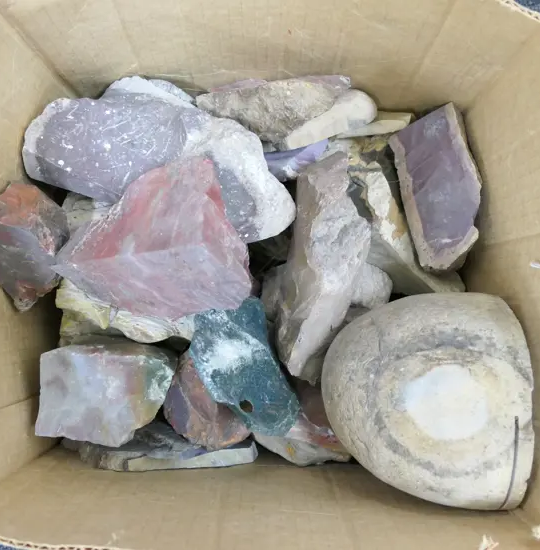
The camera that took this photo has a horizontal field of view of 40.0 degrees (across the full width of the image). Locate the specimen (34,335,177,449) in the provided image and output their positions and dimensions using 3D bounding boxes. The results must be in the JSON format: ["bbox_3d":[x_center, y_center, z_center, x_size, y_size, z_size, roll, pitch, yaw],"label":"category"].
[{"bbox_3d":[-0.104,0.073,0.470,0.083,0.055,0.066,-2,87,0],"label":"specimen"}]

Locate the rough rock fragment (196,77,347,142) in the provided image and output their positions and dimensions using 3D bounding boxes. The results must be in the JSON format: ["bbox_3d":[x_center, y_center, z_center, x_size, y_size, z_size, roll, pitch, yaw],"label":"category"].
[{"bbox_3d":[0.001,-0.114,0.512,0.102,0.055,0.048,0,87,0],"label":"rough rock fragment"}]

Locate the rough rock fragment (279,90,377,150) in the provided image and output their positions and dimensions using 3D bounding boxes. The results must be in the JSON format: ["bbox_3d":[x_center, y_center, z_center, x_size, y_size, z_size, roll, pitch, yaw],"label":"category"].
[{"bbox_3d":[0.038,-0.102,0.492,0.067,0.038,0.031,-27,87,-1],"label":"rough rock fragment"}]

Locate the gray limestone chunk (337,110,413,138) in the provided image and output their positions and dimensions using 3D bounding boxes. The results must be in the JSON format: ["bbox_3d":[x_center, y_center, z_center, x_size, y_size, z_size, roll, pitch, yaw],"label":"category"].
[{"bbox_3d":[0.072,-0.104,0.515,0.055,0.030,0.025,-7,87,0],"label":"gray limestone chunk"}]

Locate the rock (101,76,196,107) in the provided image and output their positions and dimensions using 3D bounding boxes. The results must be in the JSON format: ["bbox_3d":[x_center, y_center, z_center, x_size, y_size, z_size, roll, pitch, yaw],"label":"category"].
[{"bbox_3d":[-0.084,-0.121,0.510,0.060,0.042,0.038,8,87,1],"label":"rock"}]

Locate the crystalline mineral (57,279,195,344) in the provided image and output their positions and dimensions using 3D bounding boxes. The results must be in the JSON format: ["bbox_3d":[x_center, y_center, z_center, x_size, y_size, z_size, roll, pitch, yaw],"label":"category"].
[{"bbox_3d":[-0.097,0.021,0.500,0.088,0.050,0.055,8,87,1],"label":"crystalline mineral"}]

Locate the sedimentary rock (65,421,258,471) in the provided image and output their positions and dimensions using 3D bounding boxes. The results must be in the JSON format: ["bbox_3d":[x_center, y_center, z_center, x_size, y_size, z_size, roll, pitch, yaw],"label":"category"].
[{"bbox_3d":[-0.073,0.113,0.505,0.122,0.045,0.038,-3,87,0],"label":"sedimentary rock"}]

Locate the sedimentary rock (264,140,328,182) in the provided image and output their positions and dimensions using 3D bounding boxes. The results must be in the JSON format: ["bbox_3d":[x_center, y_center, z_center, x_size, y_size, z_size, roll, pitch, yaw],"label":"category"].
[{"bbox_3d":[0.015,-0.079,0.518,0.050,0.034,0.032,-12,87,0],"label":"sedimentary rock"}]

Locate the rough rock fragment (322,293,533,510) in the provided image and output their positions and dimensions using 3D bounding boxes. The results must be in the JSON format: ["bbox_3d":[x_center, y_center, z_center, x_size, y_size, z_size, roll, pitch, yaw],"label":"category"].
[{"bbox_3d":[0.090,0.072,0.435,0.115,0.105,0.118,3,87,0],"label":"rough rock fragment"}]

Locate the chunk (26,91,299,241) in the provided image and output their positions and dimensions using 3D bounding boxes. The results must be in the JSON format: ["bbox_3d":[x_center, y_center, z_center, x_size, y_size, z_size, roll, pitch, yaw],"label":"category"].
[{"bbox_3d":[-0.064,-0.067,0.452,0.155,0.060,0.075,20,88,1],"label":"chunk"}]

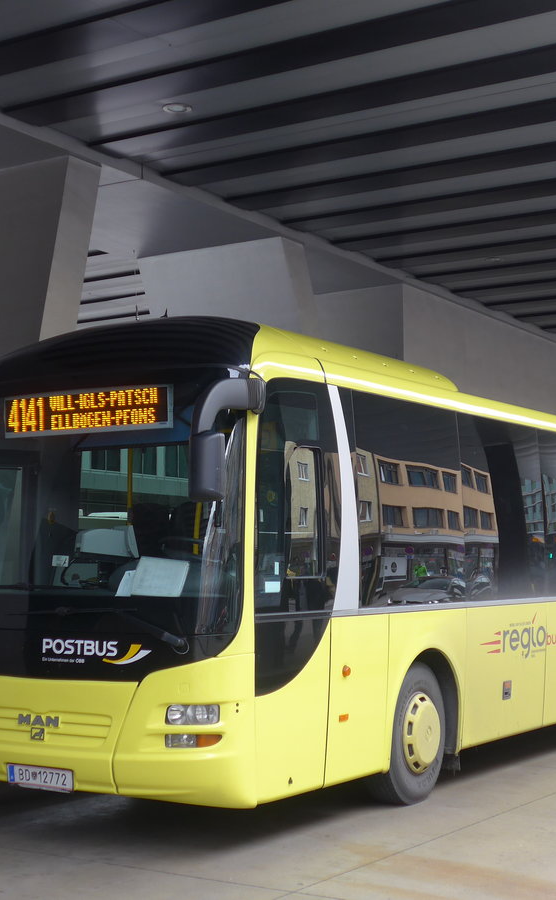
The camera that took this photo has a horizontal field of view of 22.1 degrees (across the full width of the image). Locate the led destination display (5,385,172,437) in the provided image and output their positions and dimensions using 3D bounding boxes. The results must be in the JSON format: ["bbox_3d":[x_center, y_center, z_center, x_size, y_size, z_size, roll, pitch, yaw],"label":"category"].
[{"bbox_3d":[-1.228,-0.238,9.195,1.390,0.268,0.080,-3,-4,32],"label":"led destination display"}]

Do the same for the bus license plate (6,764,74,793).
[{"bbox_3d":[-1.441,1.992,8.642,0.520,0.120,0.020,-3,-3,32],"label":"bus license plate"}]

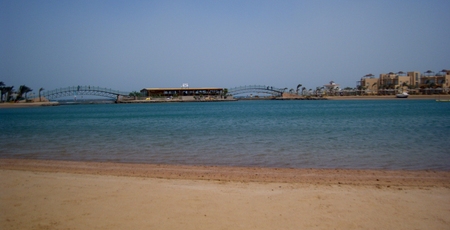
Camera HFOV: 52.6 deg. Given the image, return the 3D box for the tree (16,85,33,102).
[{"bbox_3d":[-60.780,-6.430,138.000,4.700,5.400,4.400,-2,3,-24],"label":"tree"}]

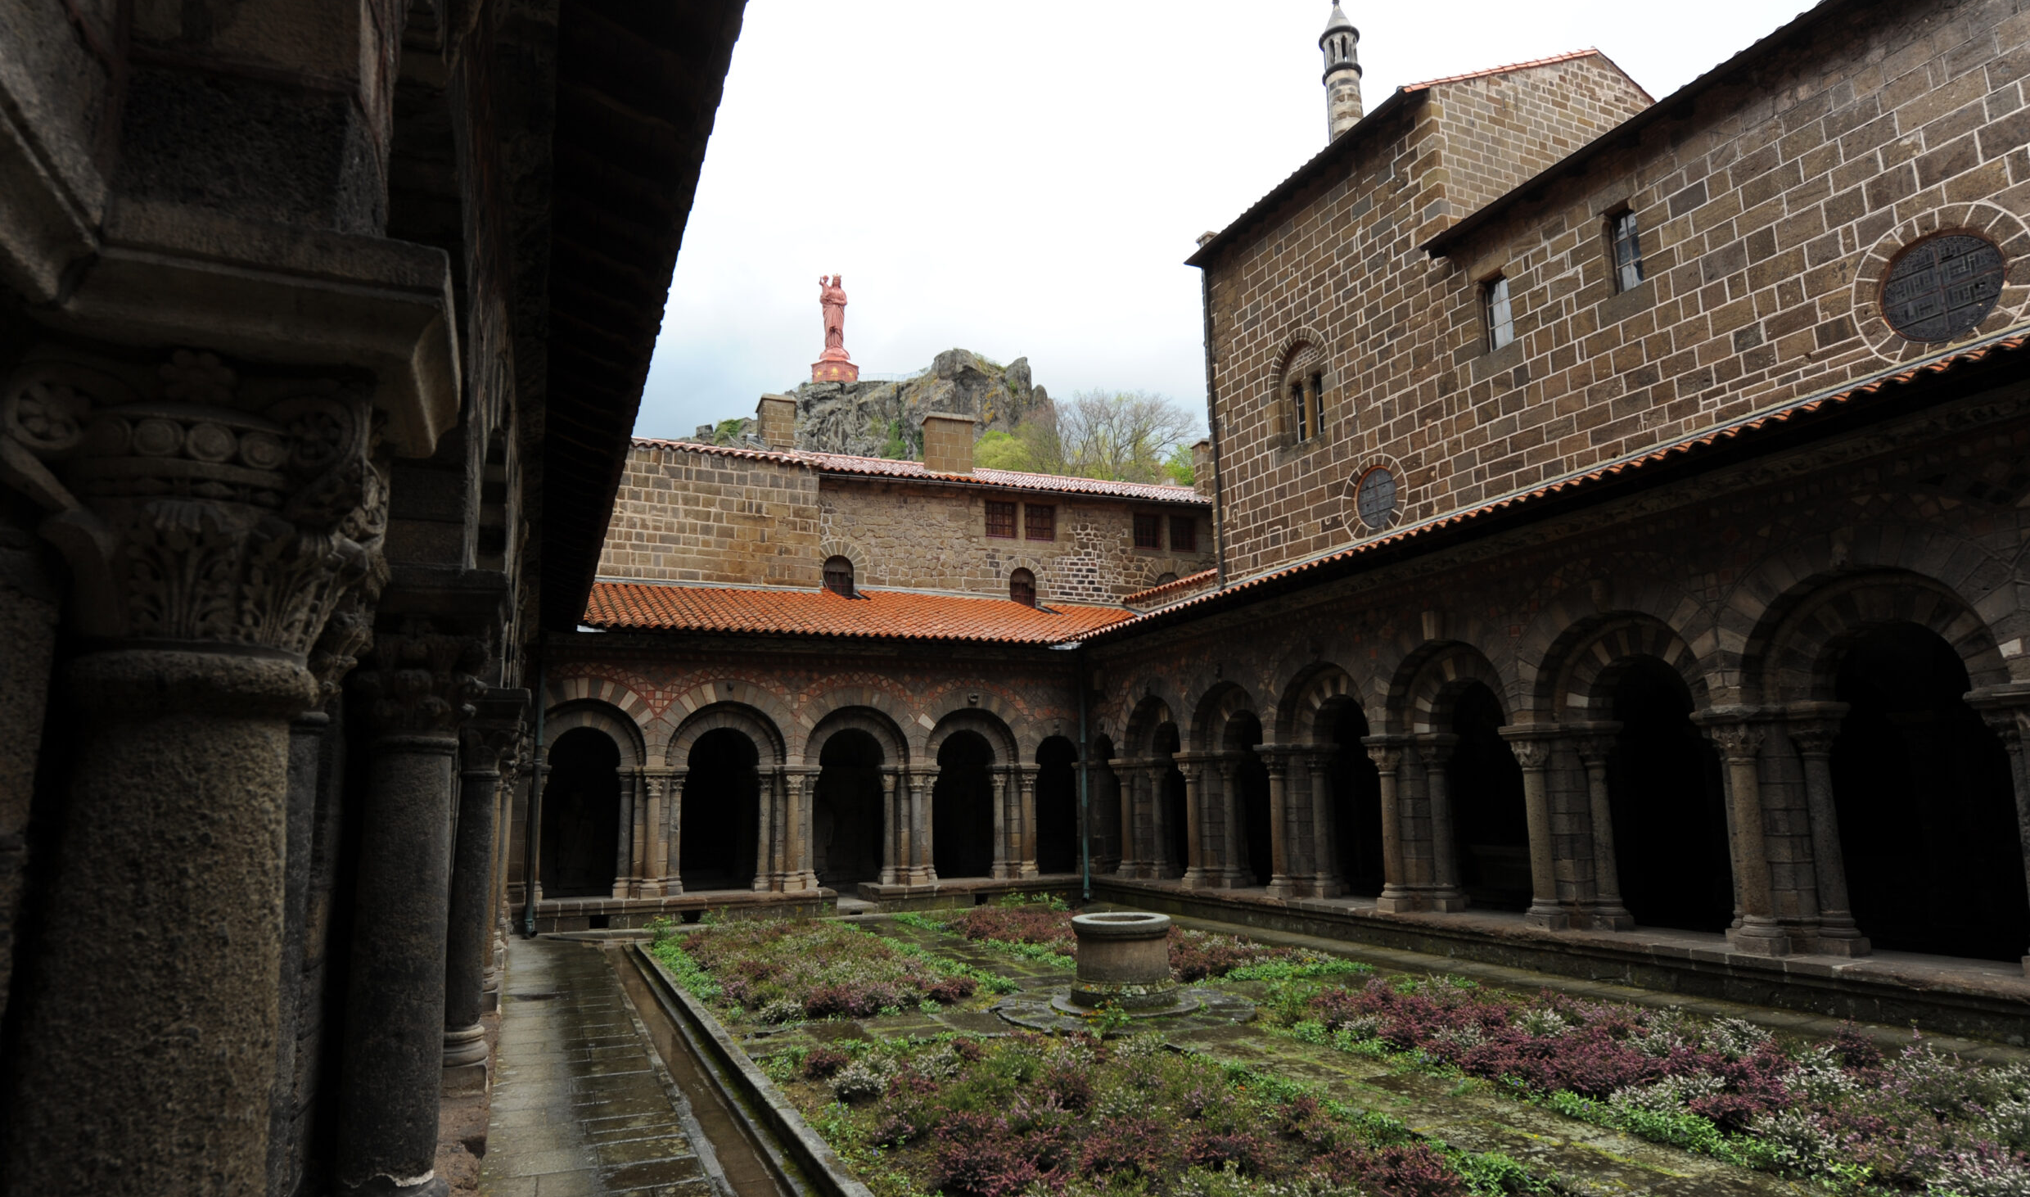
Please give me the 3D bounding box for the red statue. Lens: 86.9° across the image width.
[{"bbox_3d":[-30.374,-45.402,181.065,7.900,20.035,7.900,1,-11,-10],"label":"red statue"}]

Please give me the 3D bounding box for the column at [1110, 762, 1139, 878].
[{"bbox_3d":[1.892,3.839,18.427,0.340,1.930,0.340,4,-12,-24],"label":"column"}]

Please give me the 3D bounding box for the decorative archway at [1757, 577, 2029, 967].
[{"bbox_3d":[6.896,1.345,8.378,0.608,2.902,1.620,4,-12,-24],"label":"decorative archway"}]

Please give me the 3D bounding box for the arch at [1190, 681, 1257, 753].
[{"bbox_3d":[3.603,1.885,17.396,0.733,1.042,1.891,4,-12,-24],"label":"arch"}]

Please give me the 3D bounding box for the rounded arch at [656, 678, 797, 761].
[{"bbox_3d":[-4.815,2.033,17.870,2.295,1.377,0.405,4,-12,-25],"label":"rounded arch"}]

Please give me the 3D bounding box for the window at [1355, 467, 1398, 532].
[{"bbox_3d":[6.618,-1.805,19.355,0.232,1.119,1.100,4,-12,-24],"label":"window"}]

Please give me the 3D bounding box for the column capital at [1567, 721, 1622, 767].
[{"bbox_3d":[6.614,1.690,12.314,0.407,0.489,0.407,4,-12,-26],"label":"column capital"}]

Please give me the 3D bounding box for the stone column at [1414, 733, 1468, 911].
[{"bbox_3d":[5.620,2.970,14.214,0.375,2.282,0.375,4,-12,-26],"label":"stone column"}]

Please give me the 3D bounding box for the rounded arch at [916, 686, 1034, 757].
[{"bbox_3d":[-0.774,2.229,19.033,2.180,1.260,0.450,4,-12,-24],"label":"rounded arch"}]

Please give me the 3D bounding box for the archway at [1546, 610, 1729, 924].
[{"bbox_3d":[6.665,1.851,11.413,0.656,3.320,1.969,4,-12,-24],"label":"archway"}]

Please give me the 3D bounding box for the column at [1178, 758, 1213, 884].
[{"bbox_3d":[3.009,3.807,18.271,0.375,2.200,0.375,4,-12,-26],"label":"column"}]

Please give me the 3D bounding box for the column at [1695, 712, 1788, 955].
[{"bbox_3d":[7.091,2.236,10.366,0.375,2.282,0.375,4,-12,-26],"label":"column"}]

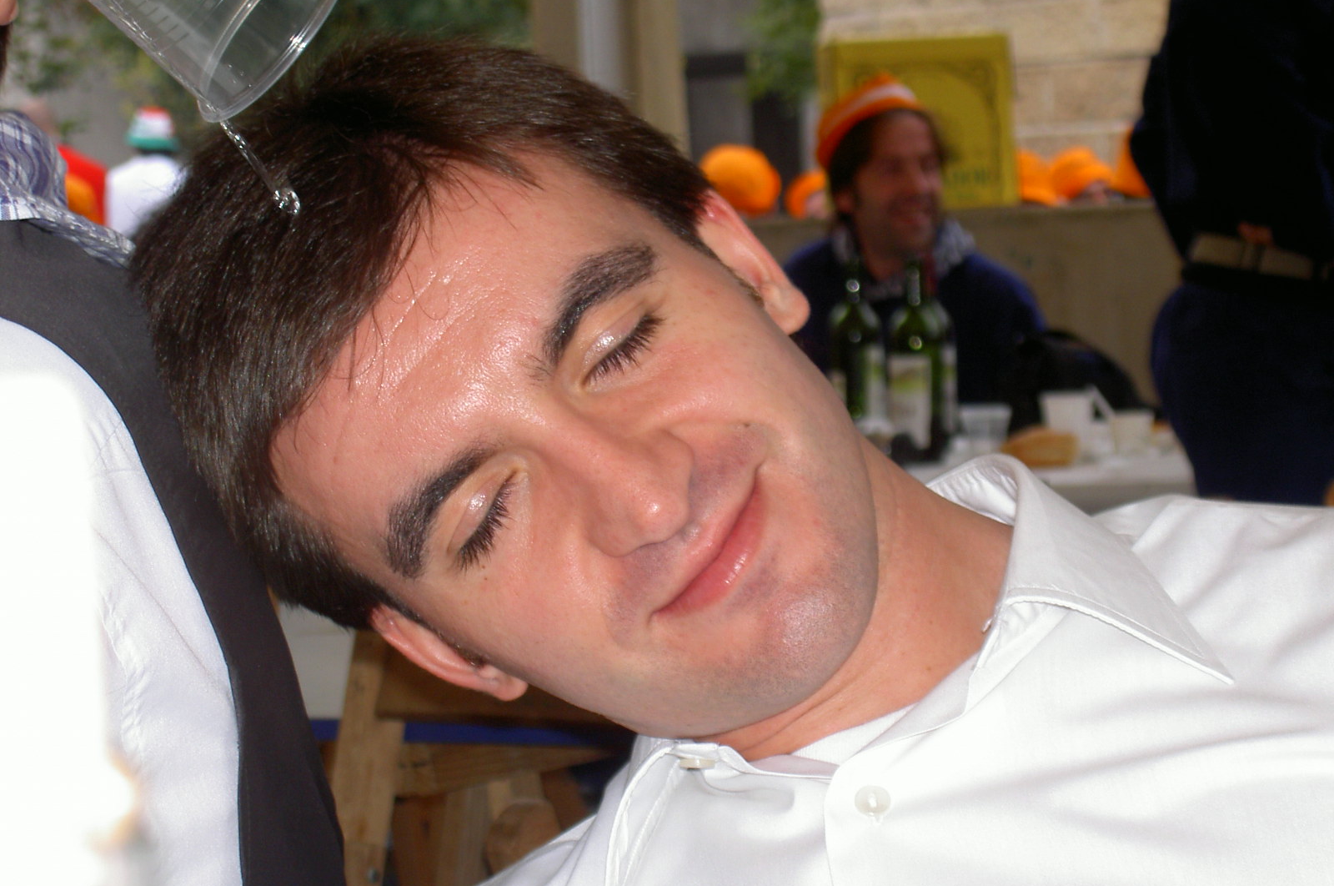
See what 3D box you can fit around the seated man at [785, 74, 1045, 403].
[{"bbox_3d":[0.410,0.060,6.130,0.550,1.280,0.720,-4,6,-17],"label":"seated man"}]

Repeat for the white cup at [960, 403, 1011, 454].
[{"bbox_3d":[0.476,-0.019,5.750,0.077,0.077,0.077,-2,6,0],"label":"white cup"}]

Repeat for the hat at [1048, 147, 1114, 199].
[{"bbox_3d":[1.563,-1.010,14.500,0.270,0.160,0.240,-14,0,31],"label":"hat"}]

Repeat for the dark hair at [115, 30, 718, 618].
[{"bbox_3d":[-0.077,-0.039,1.193,0.190,0.180,0.200,38,0,-8],"label":"dark hair"}]

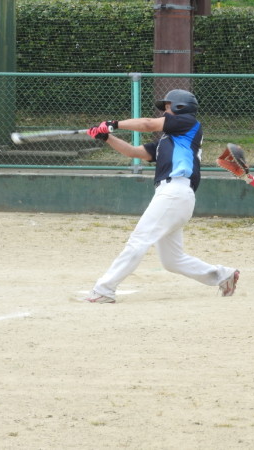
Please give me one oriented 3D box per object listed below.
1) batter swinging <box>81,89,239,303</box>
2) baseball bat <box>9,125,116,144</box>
[{"bbox_3d":[0.259,-0.243,26.841,1.120,1.621,0.640,-1,4,-10],"label":"batter swinging"},{"bbox_3d":[-0.495,-0.694,26.635,0.831,0.060,0.060,-6,0,-23],"label":"baseball bat"}]

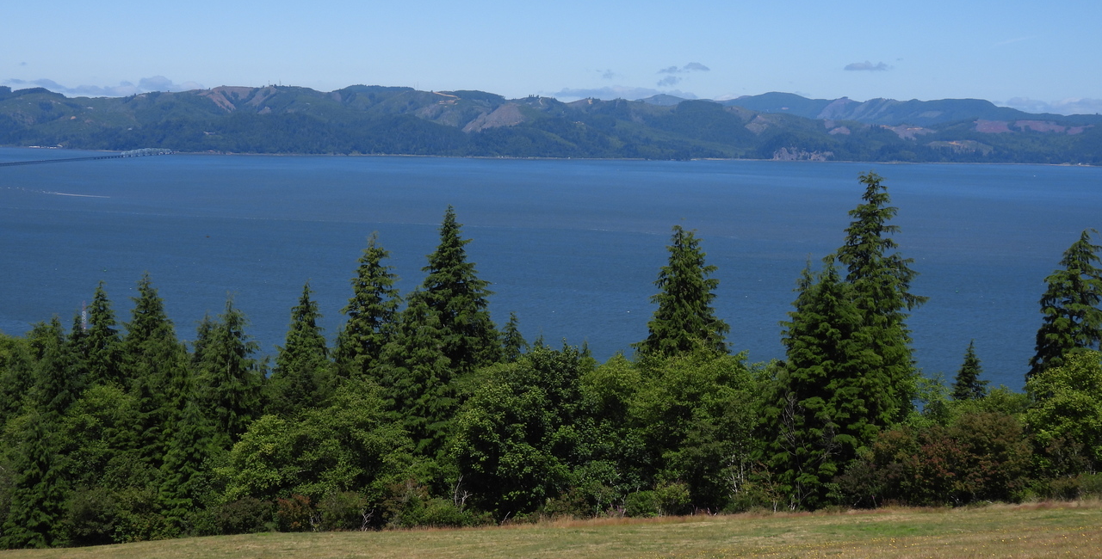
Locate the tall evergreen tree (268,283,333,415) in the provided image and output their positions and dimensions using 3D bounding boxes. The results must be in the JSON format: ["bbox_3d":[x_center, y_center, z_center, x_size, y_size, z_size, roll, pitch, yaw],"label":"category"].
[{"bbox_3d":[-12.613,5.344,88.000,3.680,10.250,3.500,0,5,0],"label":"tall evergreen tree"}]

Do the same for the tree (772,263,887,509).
[{"bbox_3d":[12.015,4.540,76.000,5.010,10.780,4.760,0,5,0],"label":"tree"}]

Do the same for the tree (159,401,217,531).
[{"bbox_3d":[-14.715,7.558,71.000,2.370,5.280,2.260,0,5,0],"label":"tree"}]

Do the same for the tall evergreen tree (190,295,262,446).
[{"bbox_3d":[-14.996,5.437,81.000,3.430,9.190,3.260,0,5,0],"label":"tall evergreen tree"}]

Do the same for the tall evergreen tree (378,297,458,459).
[{"bbox_3d":[-6.117,5.330,80.000,3.730,9.160,3.540,0,5,0],"label":"tall evergreen tree"}]

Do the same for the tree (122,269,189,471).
[{"bbox_3d":[-17.849,4.992,79.000,3.360,10.360,3.190,0,5,0],"label":"tree"}]

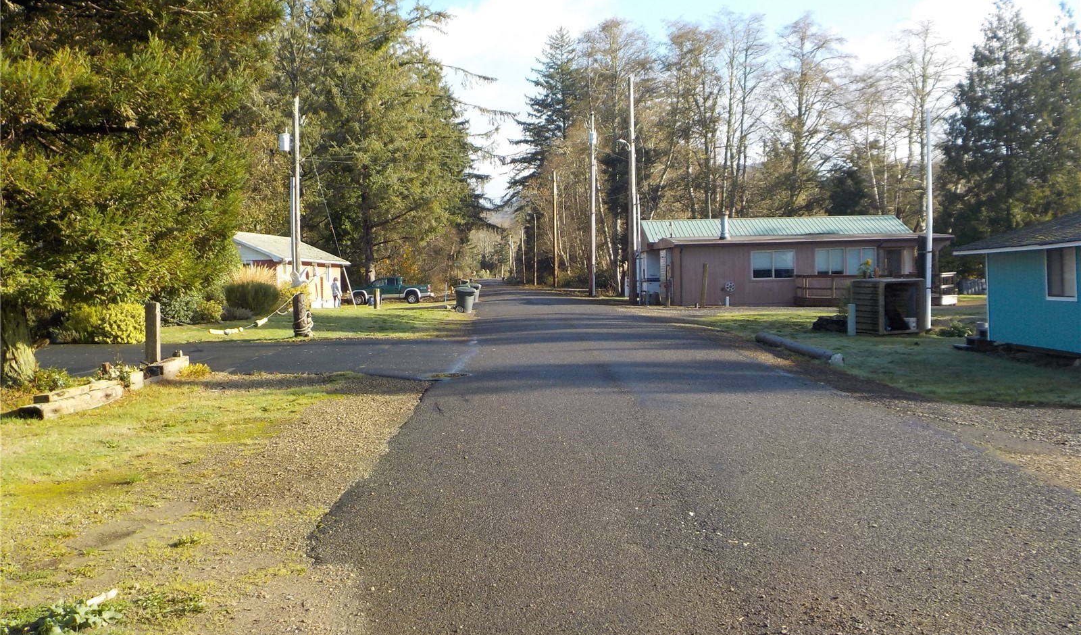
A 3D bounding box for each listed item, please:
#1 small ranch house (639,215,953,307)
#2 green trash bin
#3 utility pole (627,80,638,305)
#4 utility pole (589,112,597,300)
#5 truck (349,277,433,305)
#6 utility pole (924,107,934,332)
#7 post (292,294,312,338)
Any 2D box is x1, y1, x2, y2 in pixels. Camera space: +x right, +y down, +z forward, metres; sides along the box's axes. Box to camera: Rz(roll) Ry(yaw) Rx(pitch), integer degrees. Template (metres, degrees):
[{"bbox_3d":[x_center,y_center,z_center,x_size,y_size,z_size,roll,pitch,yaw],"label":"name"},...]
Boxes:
[{"bbox_3d":[11.900,-2.742,57.300,13.200,4.050,8.800,-1,2,-3],"label":"small ranch house"},{"bbox_3d":[-3.244,-0.751,51.500,0.870,1.120,0.750,0,2,18],"label":"green trash bin"},{"bbox_3d":[4.450,-6.138,57.500,0.330,11.010,0.330,-1,2,0],"label":"utility pole"},{"bbox_3d":[3.353,-7.194,76.000,0.320,11.740,0.320,-1,2,0],"label":"utility pole"},{"bbox_3d":[-9.346,-1.668,74.400,5.400,1.720,1.850,-1,2,-2],"label":"truck"},{"bbox_3d":[10.786,-2.718,33.000,0.170,6.140,0.170,-1,2,0],"label":"utility pole"},{"bbox_3d":[-6.456,-0.057,32.000,0.400,1.220,0.400,-1,2,0],"label":"post"}]

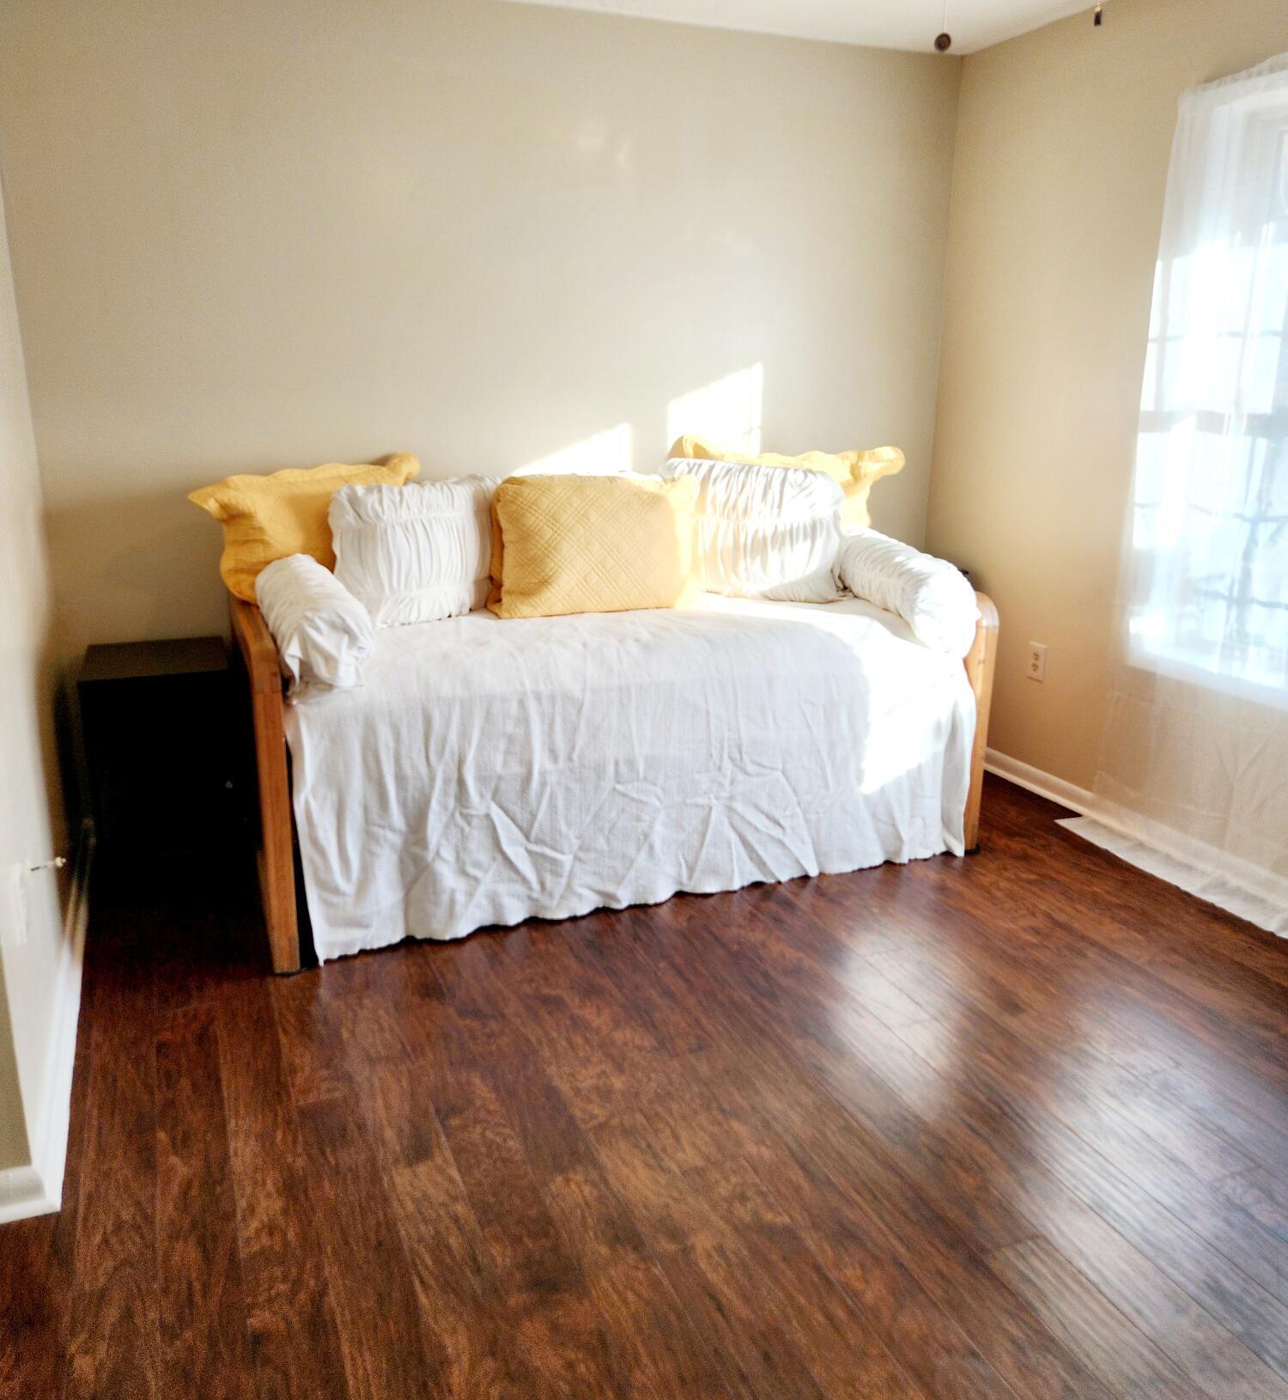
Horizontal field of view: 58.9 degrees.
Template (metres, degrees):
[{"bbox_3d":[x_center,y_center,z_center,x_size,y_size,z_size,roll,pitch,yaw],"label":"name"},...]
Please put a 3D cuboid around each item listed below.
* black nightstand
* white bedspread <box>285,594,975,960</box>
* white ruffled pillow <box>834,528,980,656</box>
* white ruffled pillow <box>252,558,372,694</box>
[{"bbox_3d":[-1.357,0.172,3.260,0.368,0.607,0.428,-6,17,-21],"label":"black nightstand"},{"bbox_3d":[-0.120,0.039,3.426,2.038,0.793,1.045,-6,17,-21],"label":"white bedspread"},{"bbox_3d":[0.765,-0.336,3.412,0.214,0.242,0.524,-6,17,-21],"label":"white ruffled pillow"},{"bbox_3d":[-0.826,-0.209,2.841,0.215,0.228,0.566,-6,17,-21],"label":"white ruffled pillow"}]

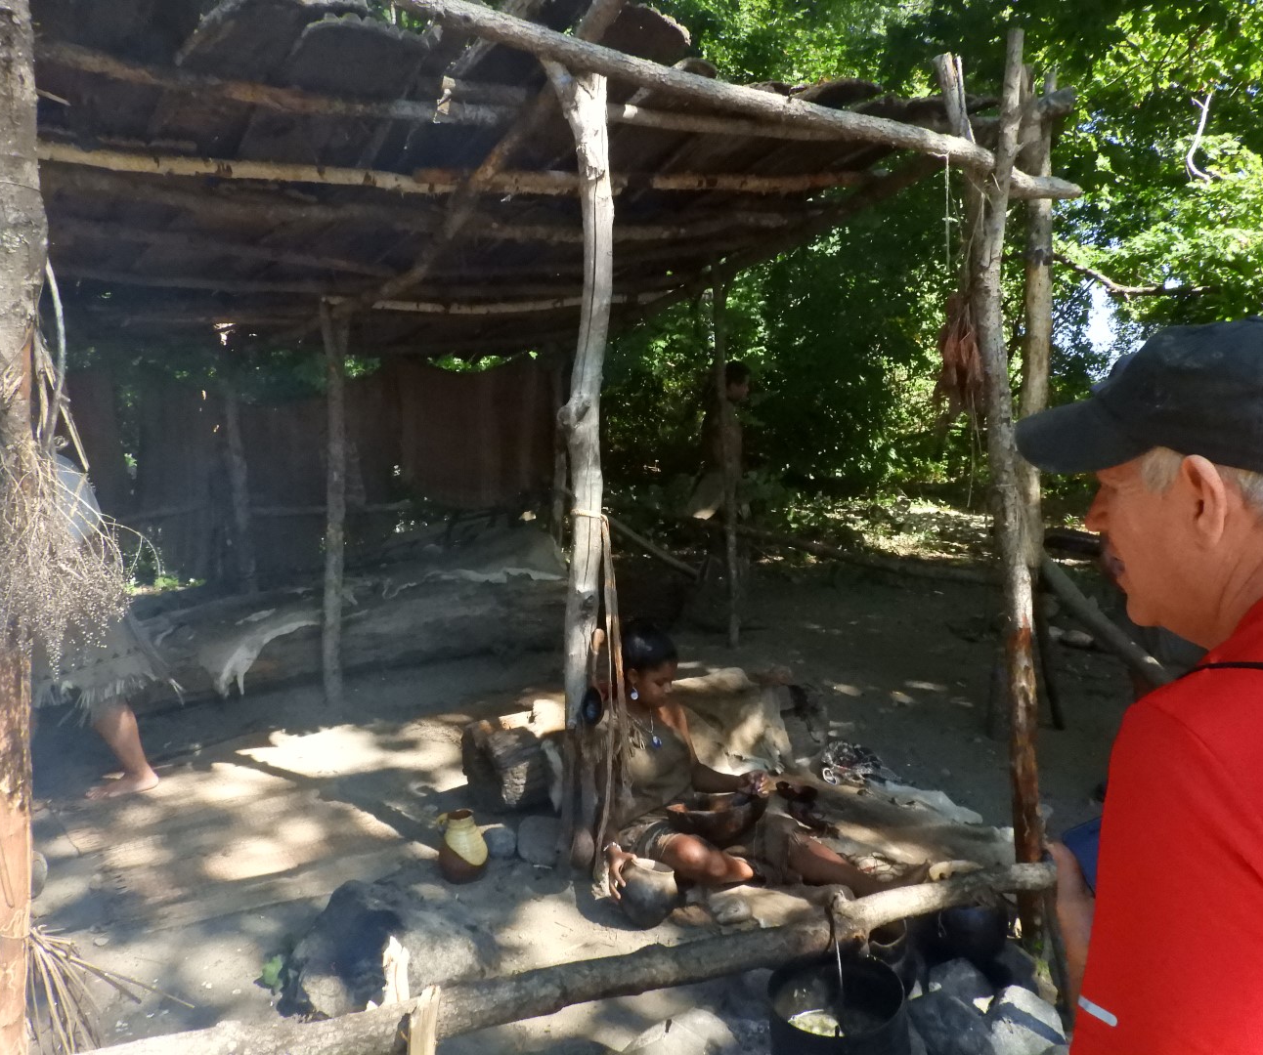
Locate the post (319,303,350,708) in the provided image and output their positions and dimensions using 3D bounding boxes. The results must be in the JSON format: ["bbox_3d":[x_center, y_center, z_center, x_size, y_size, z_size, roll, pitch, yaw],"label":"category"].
[{"bbox_3d":[-1.433,-0.089,4.703,0.125,1.946,0.115,2,6,0],"label":"post"}]

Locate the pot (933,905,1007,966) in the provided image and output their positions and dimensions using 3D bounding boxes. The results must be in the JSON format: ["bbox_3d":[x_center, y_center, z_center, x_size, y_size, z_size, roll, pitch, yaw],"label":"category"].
[{"bbox_3d":[0.914,1.093,2.645,0.205,0.200,0.205,0,8,0],"label":"pot"}]

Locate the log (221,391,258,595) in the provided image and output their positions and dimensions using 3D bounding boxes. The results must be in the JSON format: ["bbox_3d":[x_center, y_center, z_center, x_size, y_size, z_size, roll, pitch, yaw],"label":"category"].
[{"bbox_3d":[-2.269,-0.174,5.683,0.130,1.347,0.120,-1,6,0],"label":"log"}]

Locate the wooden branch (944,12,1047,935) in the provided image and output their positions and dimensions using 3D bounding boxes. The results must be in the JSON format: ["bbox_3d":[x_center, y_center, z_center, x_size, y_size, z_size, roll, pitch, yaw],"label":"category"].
[{"bbox_3d":[1.022,-0.049,2.656,0.240,2.480,0.130,-5,6,0],"label":"wooden branch"}]

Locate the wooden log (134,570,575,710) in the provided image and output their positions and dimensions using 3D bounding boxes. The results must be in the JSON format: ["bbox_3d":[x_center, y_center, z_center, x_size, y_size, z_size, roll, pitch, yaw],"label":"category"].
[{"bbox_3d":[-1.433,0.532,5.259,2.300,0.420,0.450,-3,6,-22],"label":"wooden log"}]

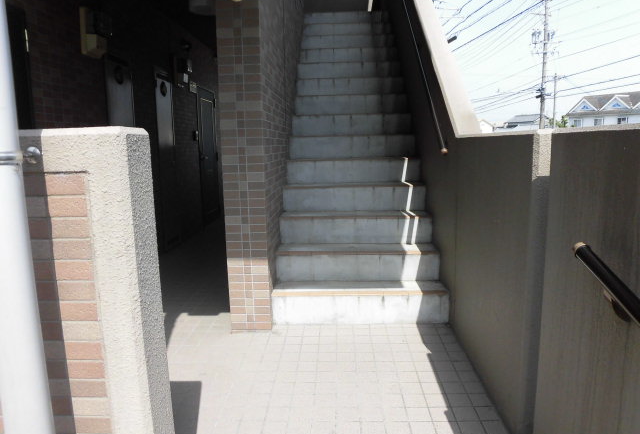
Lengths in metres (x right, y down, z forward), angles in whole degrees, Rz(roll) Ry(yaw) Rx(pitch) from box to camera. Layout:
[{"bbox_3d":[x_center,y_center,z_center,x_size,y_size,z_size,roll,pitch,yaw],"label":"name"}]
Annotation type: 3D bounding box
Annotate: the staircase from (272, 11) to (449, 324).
[{"bbox_3d":[0.300,-0.969,4.305,1.102,2.766,3.510,-1,10,3],"label":"staircase"}]

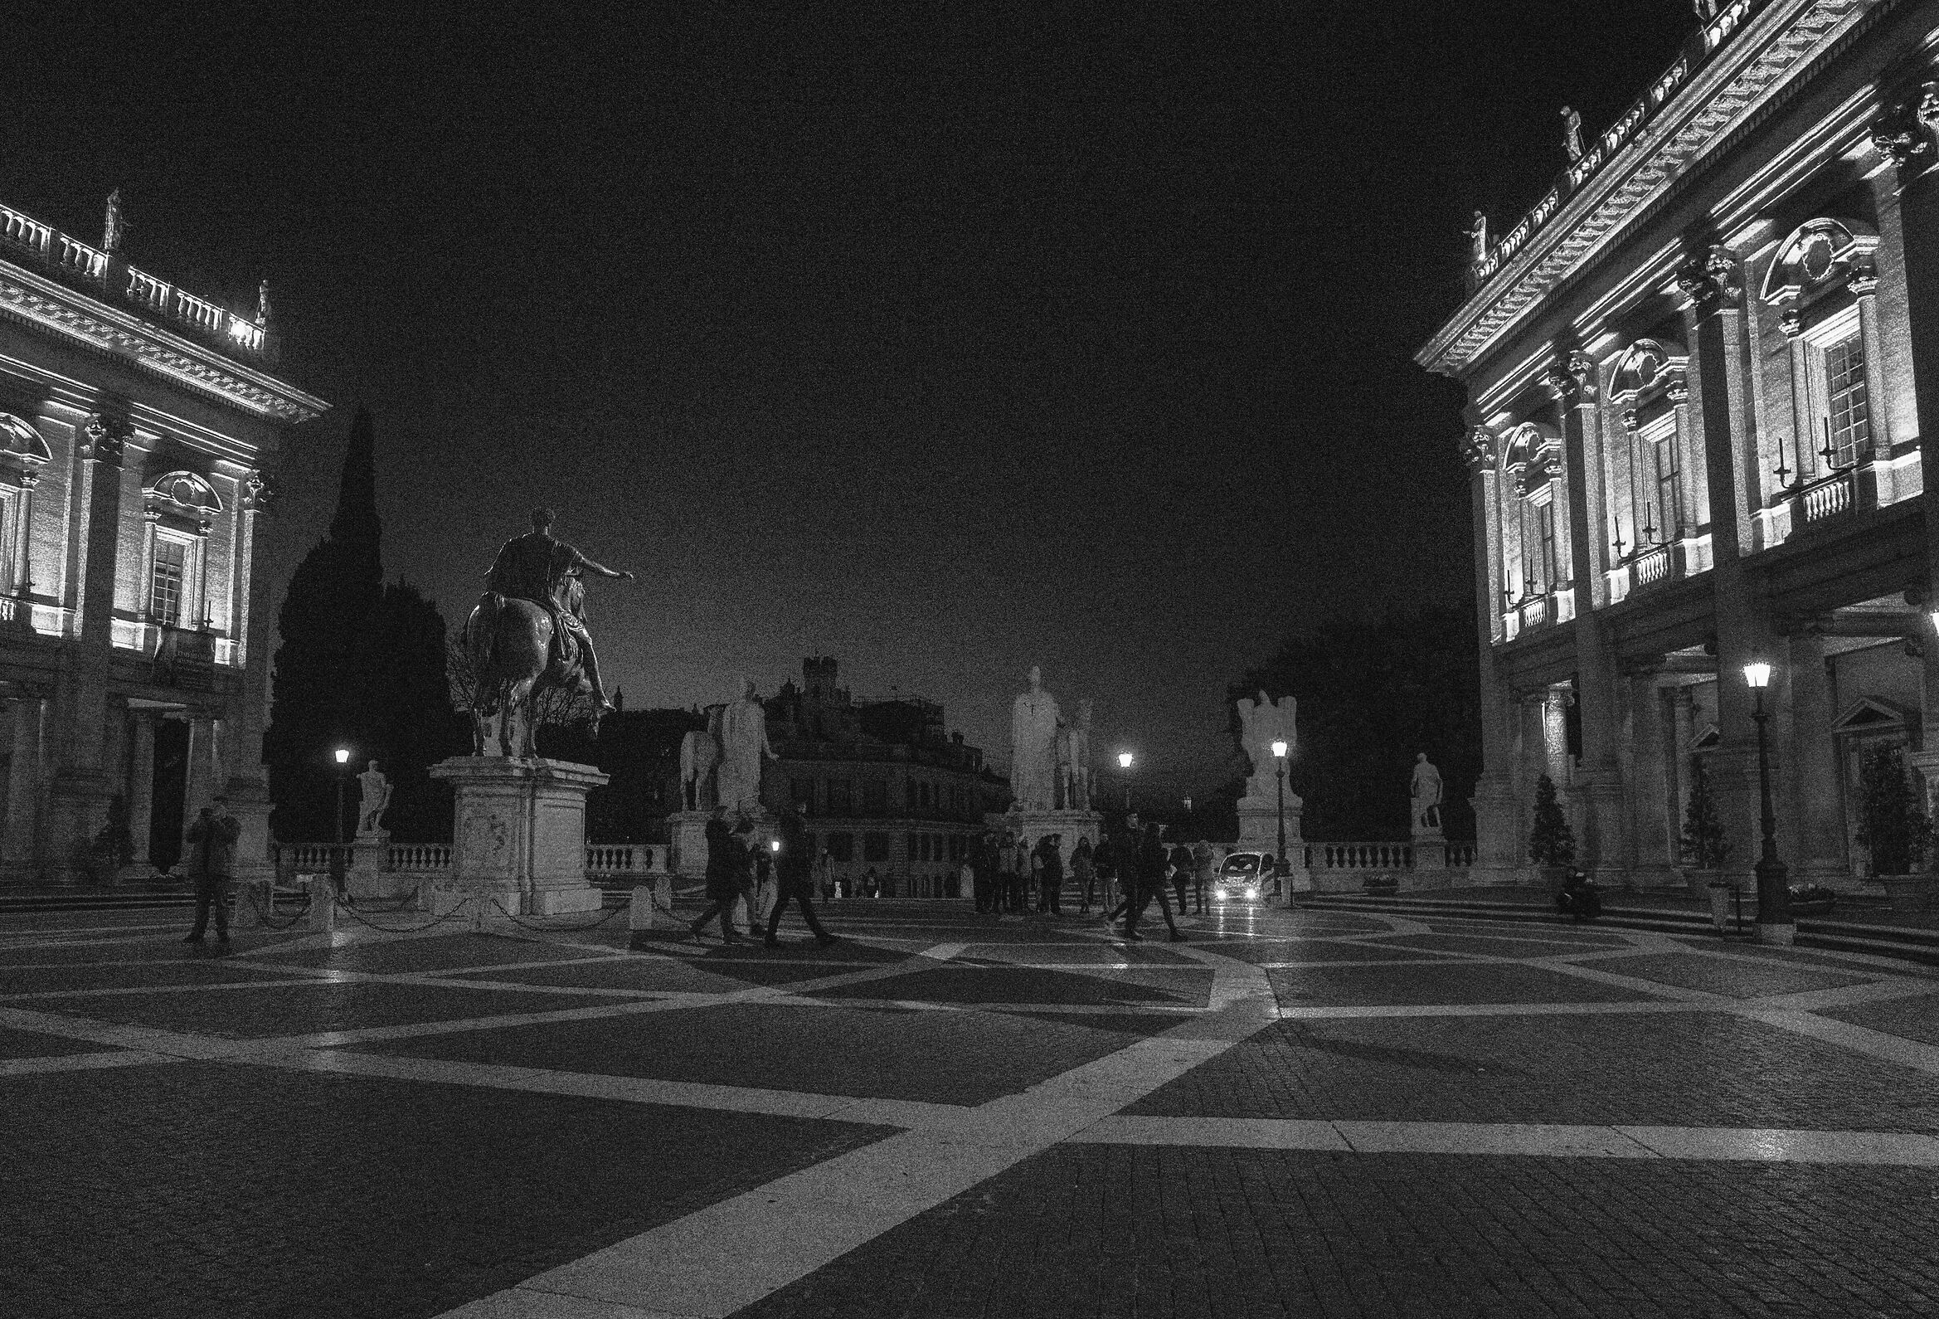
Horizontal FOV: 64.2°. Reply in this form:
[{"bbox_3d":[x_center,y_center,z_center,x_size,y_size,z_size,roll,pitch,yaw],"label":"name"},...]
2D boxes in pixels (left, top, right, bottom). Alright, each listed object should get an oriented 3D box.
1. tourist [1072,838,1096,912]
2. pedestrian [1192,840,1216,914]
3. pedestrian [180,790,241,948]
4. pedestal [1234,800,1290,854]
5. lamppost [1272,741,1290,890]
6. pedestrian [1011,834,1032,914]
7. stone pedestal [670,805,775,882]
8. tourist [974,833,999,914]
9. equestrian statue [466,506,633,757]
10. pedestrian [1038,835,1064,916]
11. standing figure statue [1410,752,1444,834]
[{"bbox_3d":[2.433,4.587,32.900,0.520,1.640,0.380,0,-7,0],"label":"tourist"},{"bbox_3d":[5.064,4.702,33.435,0.500,1.650,0.400,2,-7,-17],"label":"pedestrian"},{"bbox_3d":[-9.155,2.542,18.700,0.580,1.750,0.440,0,-7,-2],"label":"pedestrian"},{"bbox_3d":[10.177,6.282,52.263,2.400,3.029,2.100,-1,-7,6],"label":"pedestal"},{"bbox_3d":[8.759,4.499,43.412,0.500,4.456,0.500,-1,-7,6],"label":"lamppost"},{"bbox_3d":[1.153,4.639,33.200,0.380,1.640,0.520,7,-10,-45],"label":"pedestrian"},{"bbox_3d":[-9.889,7.428,62.000,3.700,2.800,2.500,-1,-7,5],"label":"stone pedestal"},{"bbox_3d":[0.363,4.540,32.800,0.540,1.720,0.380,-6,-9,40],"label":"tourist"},{"bbox_3d":[-6.953,-0.346,25.119,2.250,4.200,3.500,-1,-7,6],"label":"equestrian statue"},{"bbox_3d":[1.744,4.559,32.700,0.380,1.700,0.520,4,-8,-30],"label":"pedestrian"},{"bbox_3d":[15.310,4.443,51.659,1.050,2.644,0.850,-1,-7,6],"label":"standing figure statue"}]

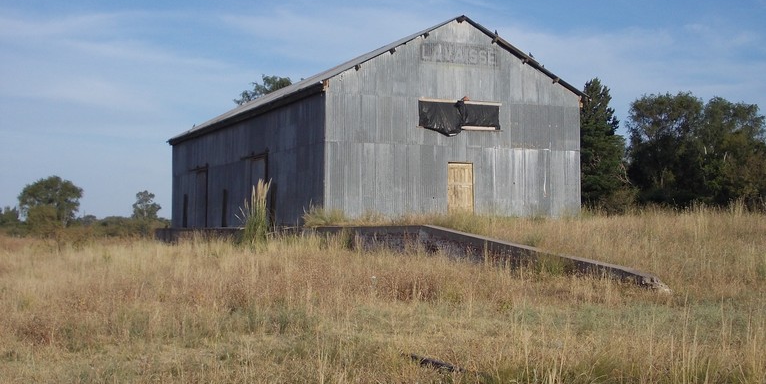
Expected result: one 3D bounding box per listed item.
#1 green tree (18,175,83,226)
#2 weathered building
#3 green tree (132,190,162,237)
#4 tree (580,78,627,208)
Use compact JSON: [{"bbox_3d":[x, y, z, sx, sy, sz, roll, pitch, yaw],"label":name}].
[{"bbox_3d":[-38.313,1.556,130.000,7.375,6.914,7.375,0,-2,0],"label":"green tree"},{"bbox_3d":[-2.120,-2.040,51.400,10.200,7.350,26.400,1,-2,-22],"label":"weathered building"},{"bbox_3d":[-32.355,2.954,155.000,4.122,6.595,4.122,0,-2,0],"label":"green tree"},{"bbox_3d":[12.828,-2.138,67.000,3.504,9.324,3.504,0,-2,0],"label":"tree"}]

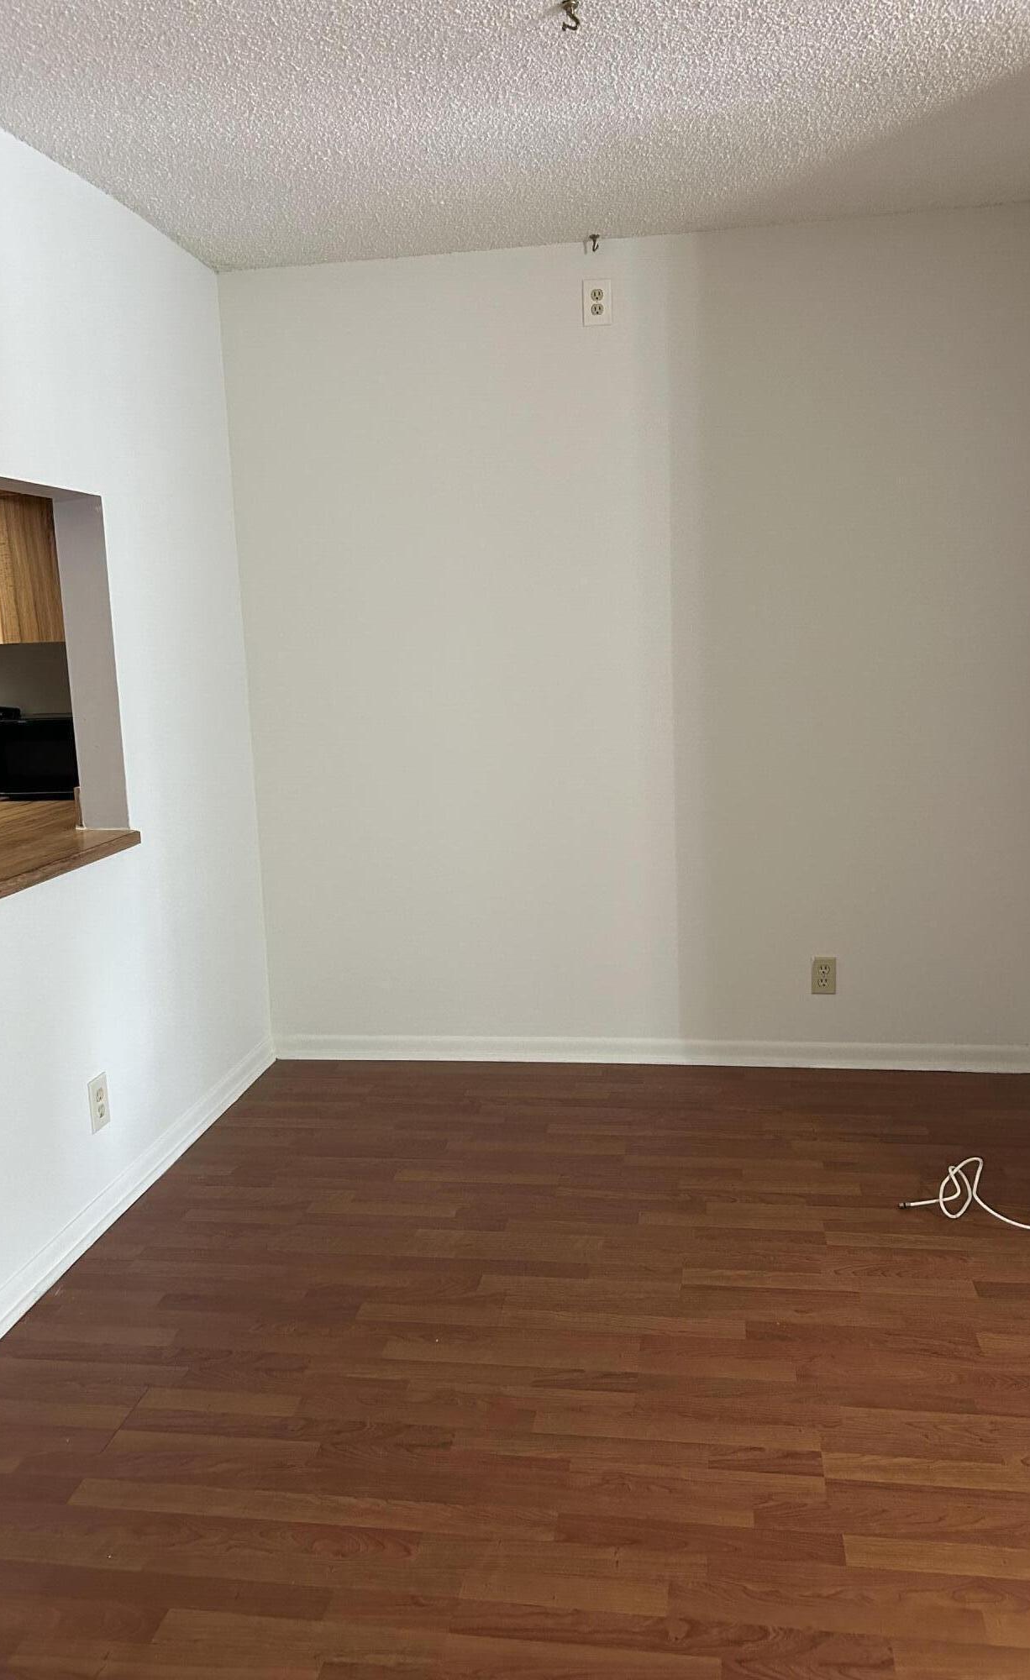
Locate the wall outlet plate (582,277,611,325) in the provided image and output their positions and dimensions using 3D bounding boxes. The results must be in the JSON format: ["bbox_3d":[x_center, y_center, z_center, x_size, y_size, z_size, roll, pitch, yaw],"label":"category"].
[{"bbox_3d":[0.234,-1.528,3.582,0.080,0.124,0.010,-1,10,9],"label":"wall outlet plate"}]

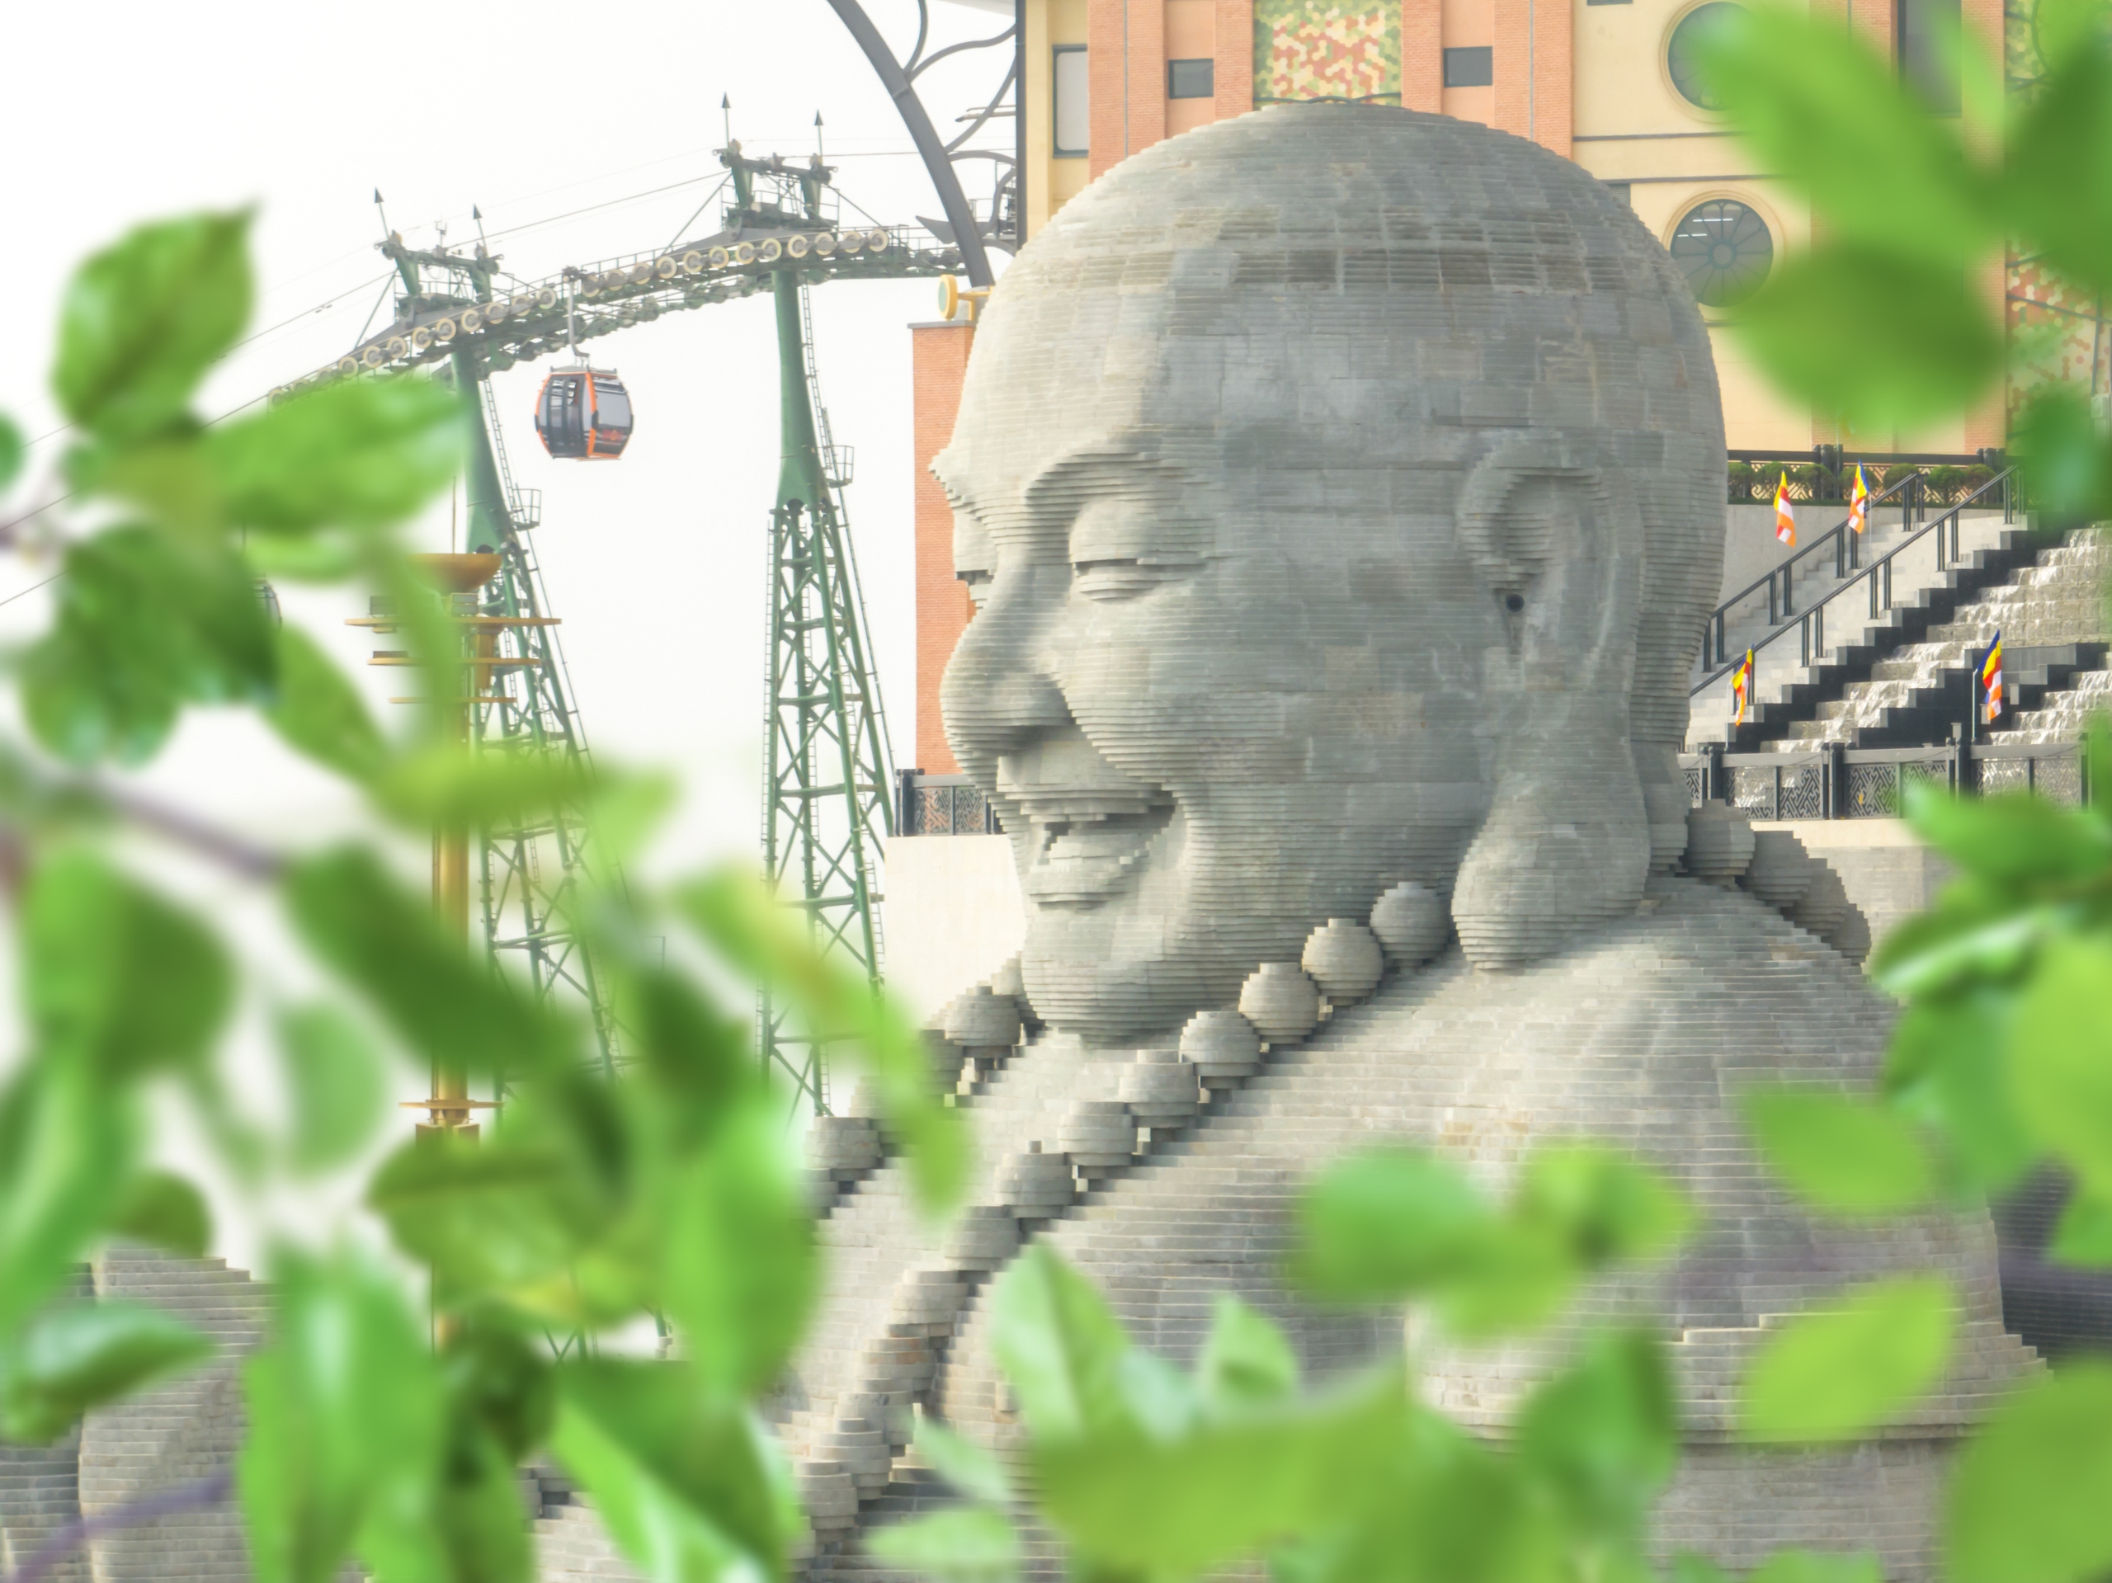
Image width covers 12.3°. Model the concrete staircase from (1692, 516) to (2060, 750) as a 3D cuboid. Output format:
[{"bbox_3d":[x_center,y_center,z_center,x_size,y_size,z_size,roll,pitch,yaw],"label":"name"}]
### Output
[{"bbox_3d":[14.176,-2.642,172.000,7.000,4.500,4.500,0,0,-38],"label":"concrete staircase"}]

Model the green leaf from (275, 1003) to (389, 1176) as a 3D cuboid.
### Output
[{"bbox_3d":[-0.228,0.094,3.100,0.033,0.051,0.020,0,0,0],"label":"green leaf"}]

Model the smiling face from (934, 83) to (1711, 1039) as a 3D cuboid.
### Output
[{"bbox_3d":[3.693,-2.892,132.000,10.800,12.600,9.800,0,0,-31],"label":"smiling face"}]

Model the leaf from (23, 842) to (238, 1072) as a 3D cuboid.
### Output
[{"bbox_3d":[-0.283,0.052,3.000,0.060,0.069,0.025,0,0,0],"label":"leaf"}]

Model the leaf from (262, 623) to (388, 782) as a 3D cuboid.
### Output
[{"bbox_3d":[-0.282,-0.034,3.800,0.049,0.062,0.025,0,0,0],"label":"leaf"}]

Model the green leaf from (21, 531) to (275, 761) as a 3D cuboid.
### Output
[{"bbox_3d":[-0.332,-0.054,3.600,0.089,0.084,0.030,0,0,0],"label":"green leaf"}]

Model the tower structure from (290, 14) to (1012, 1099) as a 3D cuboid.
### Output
[{"bbox_3d":[-9.814,-3.150,236.000,16.500,28.000,6.500,0,0,-28],"label":"tower structure"}]

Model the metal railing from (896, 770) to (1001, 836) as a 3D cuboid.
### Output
[{"bbox_3d":[-1.972,0.229,182.000,2.100,1.220,0.150,0,0,-25],"label":"metal railing"}]

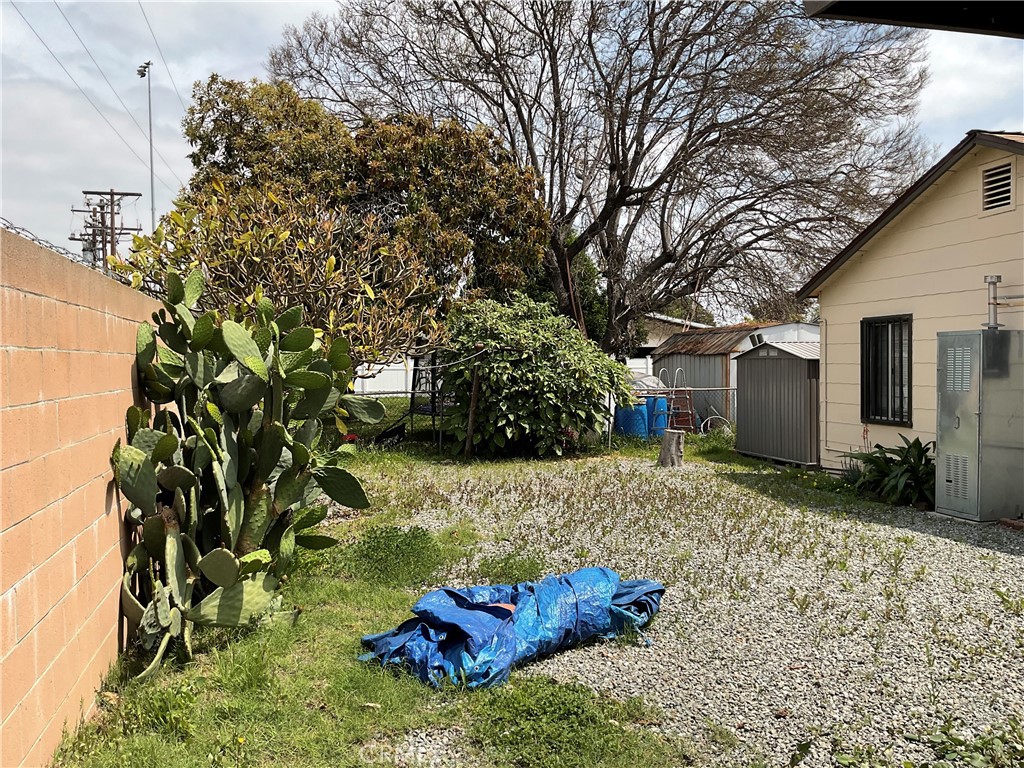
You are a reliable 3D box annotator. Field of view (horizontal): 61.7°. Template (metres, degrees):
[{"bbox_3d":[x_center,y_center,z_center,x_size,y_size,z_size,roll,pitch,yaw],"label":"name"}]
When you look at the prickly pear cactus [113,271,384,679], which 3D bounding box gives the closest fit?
[{"bbox_3d":[-1.627,0.397,5.444,1.400,2.150,1.800,-1,2,-15],"label":"prickly pear cactus"}]

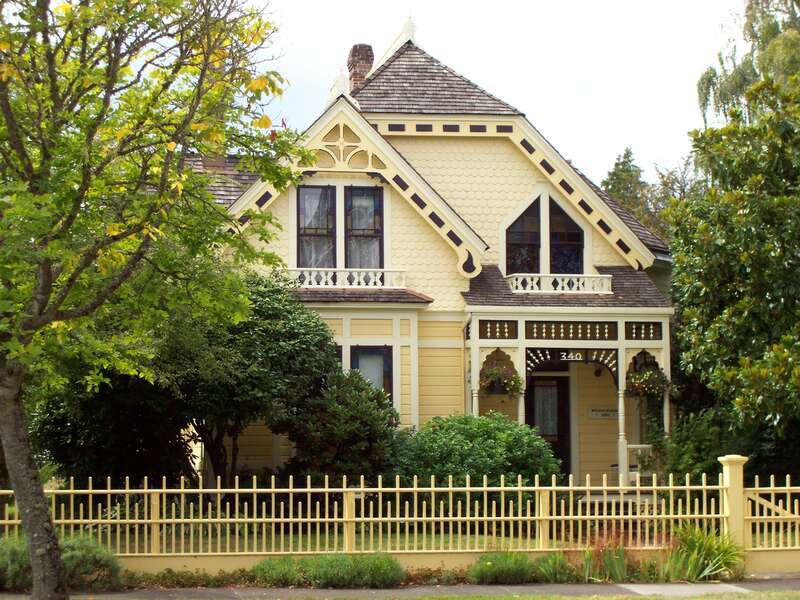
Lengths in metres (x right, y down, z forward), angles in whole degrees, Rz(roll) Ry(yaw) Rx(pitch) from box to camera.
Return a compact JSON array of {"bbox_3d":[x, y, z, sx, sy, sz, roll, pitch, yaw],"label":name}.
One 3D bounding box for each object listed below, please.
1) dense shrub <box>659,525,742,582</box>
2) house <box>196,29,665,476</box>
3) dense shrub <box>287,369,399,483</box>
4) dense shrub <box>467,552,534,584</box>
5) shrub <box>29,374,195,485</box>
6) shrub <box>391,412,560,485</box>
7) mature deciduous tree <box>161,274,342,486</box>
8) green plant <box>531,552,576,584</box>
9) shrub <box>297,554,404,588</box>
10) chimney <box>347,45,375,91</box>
[{"bbox_3d":[3.324,2.762,20.859,0.872,0.579,0.700,0,-4,-9],"label":"dense shrub"},{"bbox_3d":[0.349,-0.614,41.709,9.900,10.184,10.200,0,-4,-9],"label":"house"},{"bbox_3d":[-1.033,2.586,33.703,1.952,2.736,2.000,0,-4,-9],"label":"dense shrub"},{"bbox_3d":[1.086,2.884,20.451,0.710,0.316,0.550,0,-4,-9],"label":"dense shrub"},{"bbox_3d":[-5.043,2.623,33.101,2.792,2.642,2.600,0,-4,-9],"label":"shrub"},{"bbox_3d":[1.296,2.879,32.279,2.790,1.923,2.400,0,-4,-9],"label":"shrub"},{"bbox_3d":[-2.678,1.730,33.561,3.064,4.449,3.100,0,-4,-9],"label":"mature deciduous tree"},{"bbox_3d":[1.677,2.892,20.551,0.461,0.305,0.420,0,-4,-9],"label":"green plant"},{"bbox_3d":[-0.523,2.861,20.053,1.105,0.333,0.600,0,-4,-9],"label":"shrub"},{"bbox_3d":[-0.881,-5.163,42.447,0.540,1.132,0.540,0,-4,-9],"label":"chimney"}]

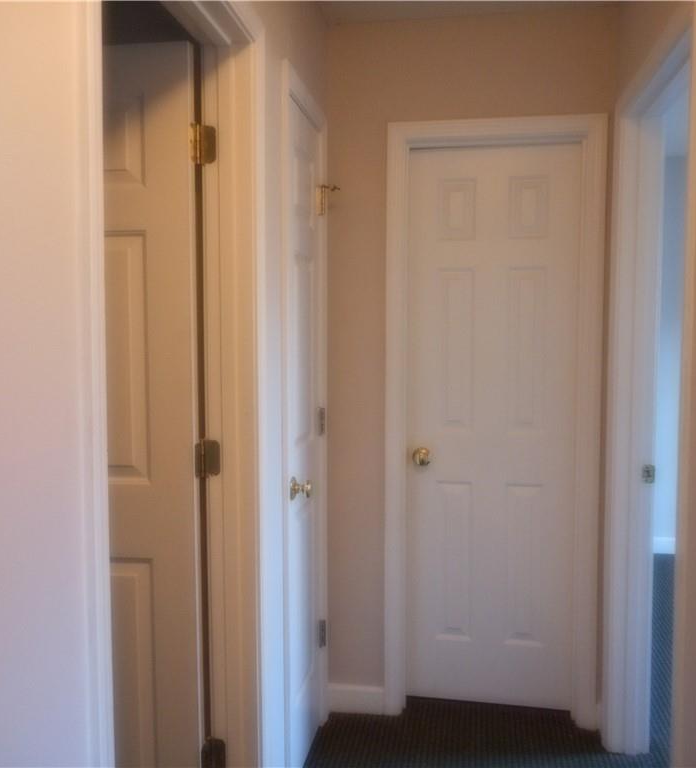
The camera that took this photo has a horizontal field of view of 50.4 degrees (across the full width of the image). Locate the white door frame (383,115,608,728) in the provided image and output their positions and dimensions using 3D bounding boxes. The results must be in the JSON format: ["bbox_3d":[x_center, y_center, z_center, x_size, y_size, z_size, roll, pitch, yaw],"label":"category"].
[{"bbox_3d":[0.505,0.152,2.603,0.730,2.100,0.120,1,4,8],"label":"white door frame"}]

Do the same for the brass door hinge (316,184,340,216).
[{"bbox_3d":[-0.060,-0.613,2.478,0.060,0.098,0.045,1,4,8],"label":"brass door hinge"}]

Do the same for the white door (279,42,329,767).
[{"bbox_3d":[-0.148,0.173,2.265,0.060,2.080,0.650,1,4,8],"label":"white door"}]

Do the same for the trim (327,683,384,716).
[{"bbox_3d":[0.032,1.147,2.687,0.210,0.108,0.017,1,4,8],"label":"trim"}]

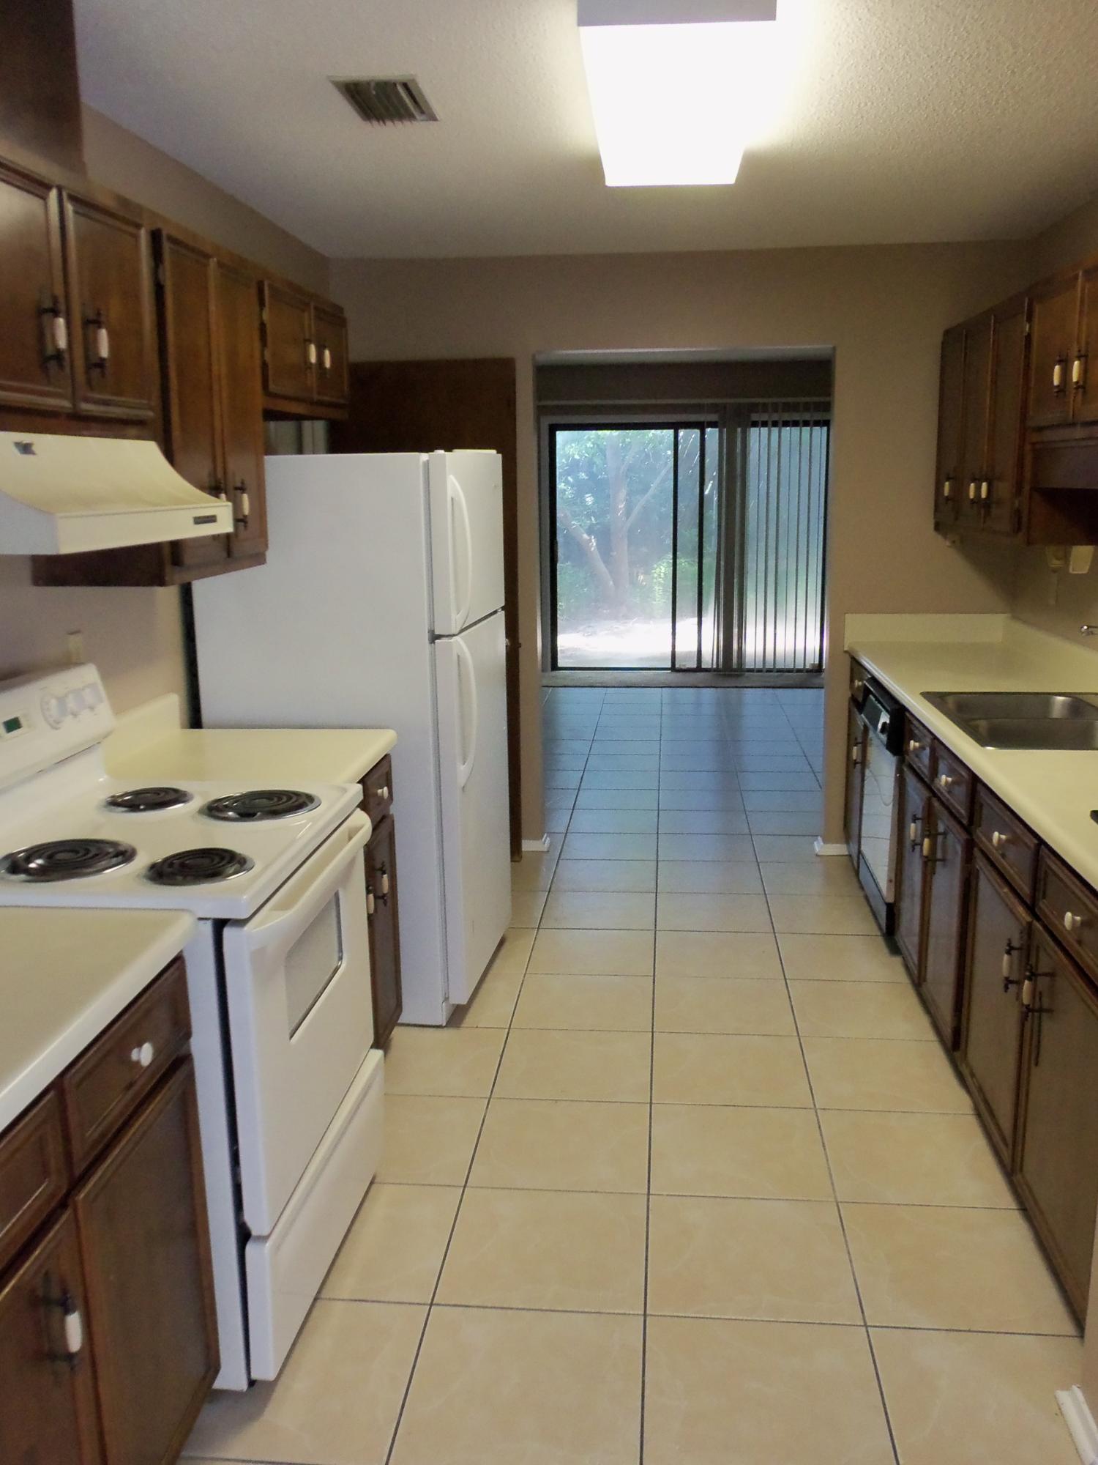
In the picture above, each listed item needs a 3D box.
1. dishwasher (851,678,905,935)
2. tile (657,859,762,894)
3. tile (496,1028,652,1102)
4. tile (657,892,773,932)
[{"bbox_3d":[1.399,0.278,4.037,0.574,0.811,0.574,0,12,6],"label":"dishwasher"},{"bbox_3d":[0.641,0.587,4.738,0.414,0.012,0.396,0,12,6],"label":"tile"},{"bbox_3d":[0.076,0.924,3.287,0.420,0.012,0.399,0,12,6],"label":"tile"},{"bbox_3d":[0.603,0.668,4.353,0.414,0.012,0.396,0,12,6],"label":"tile"}]

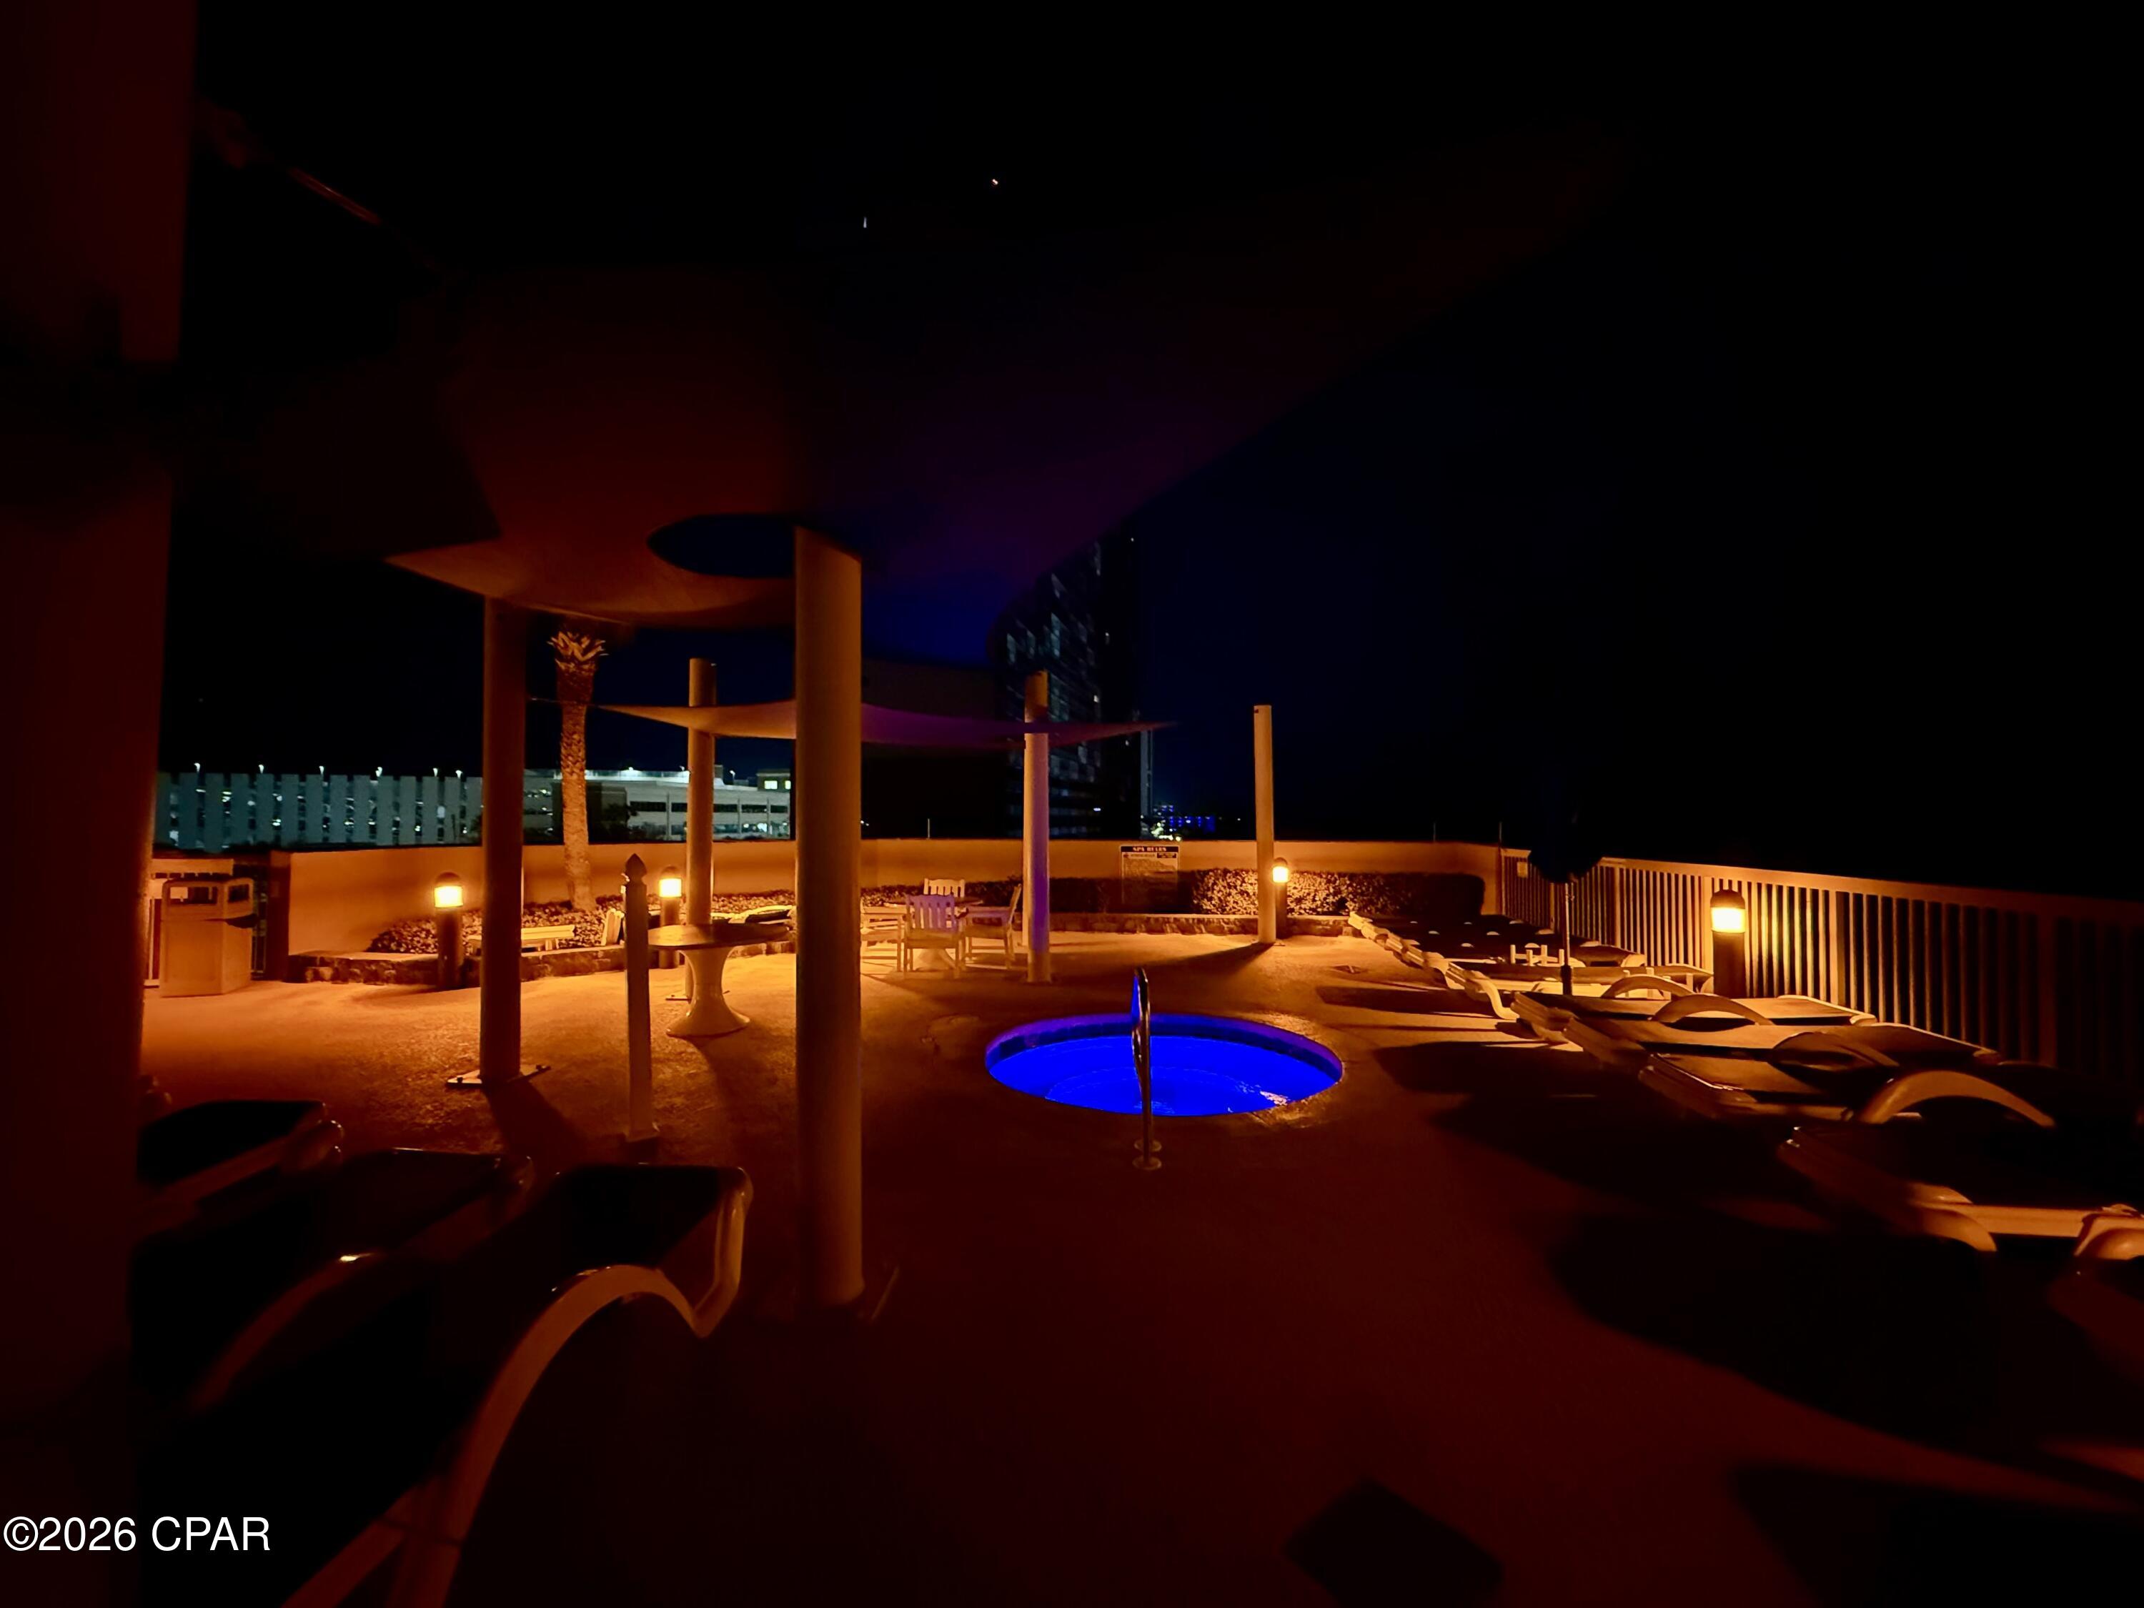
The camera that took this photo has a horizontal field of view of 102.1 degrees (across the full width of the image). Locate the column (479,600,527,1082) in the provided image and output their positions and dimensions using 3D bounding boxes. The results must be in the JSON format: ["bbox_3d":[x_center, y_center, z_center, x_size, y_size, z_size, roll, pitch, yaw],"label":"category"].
[{"bbox_3d":[-3.494,0.175,5.342,0.230,2.980,0.230,0,-1,2],"label":"column"}]

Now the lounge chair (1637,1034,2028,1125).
[{"bbox_3d":[3.948,1.457,4.131,1.930,0.520,0.700,0,-1,8],"label":"lounge chair"}]

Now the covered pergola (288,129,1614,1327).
[{"bbox_3d":[-1.000,0.099,3.599,4.700,3.100,3.600,0,-1,0],"label":"covered pergola"}]

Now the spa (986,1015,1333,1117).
[{"bbox_3d":[0.646,1.941,5.947,2.399,0.450,2.399,0,-1,0],"label":"spa"}]

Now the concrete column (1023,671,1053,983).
[{"bbox_3d":[-0.306,0.202,8.513,0.235,3.040,0.235,0,-1,2],"label":"concrete column"}]

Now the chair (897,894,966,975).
[{"bbox_3d":[-1.429,1.327,9.120,0.600,0.840,0.580,0,-1,15],"label":"chair"}]

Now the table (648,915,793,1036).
[{"bbox_3d":[-2.796,1.362,6.693,1.260,0.700,1.260,0,-1,0],"label":"table"}]

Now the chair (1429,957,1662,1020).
[{"bbox_3d":[4.125,1.481,7.029,1.880,0.470,0.720,0,-1,2],"label":"chair"}]

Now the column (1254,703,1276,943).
[{"bbox_3d":[2.515,0.240,11.128,0.235,3.060,0.235,0,-1,2],"label":"column"}]

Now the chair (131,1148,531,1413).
[{"bbox_3d":[-2.325,1.389,2.220,0.720,0.470,1.900,0,-1,2],"label":"chair"}]

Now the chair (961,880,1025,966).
[{"bbox_3d":[-0.872,1.314,9.534,0.640,0.890,0.600,0,-1,5],"label":"chair"}]

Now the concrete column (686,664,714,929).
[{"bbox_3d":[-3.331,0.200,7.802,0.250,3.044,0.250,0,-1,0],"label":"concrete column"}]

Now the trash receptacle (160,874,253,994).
[{"bbox_3d":[-7.787,1.181,7.827,0.440,1.010,0.520,1,-1,-20],"label":"trash receptacle"}]

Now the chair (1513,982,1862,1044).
[{"bbox_3d":[4.075,1.463,5.770,1.900,0.470,0.720,0,-1,2],"label":"chair"}]

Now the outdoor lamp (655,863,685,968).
[{"bbox_3d":[-4.287,1.199,9.279,0.220,1.070,0.220,0,-1,0],"label":"outdoor lamp"}]

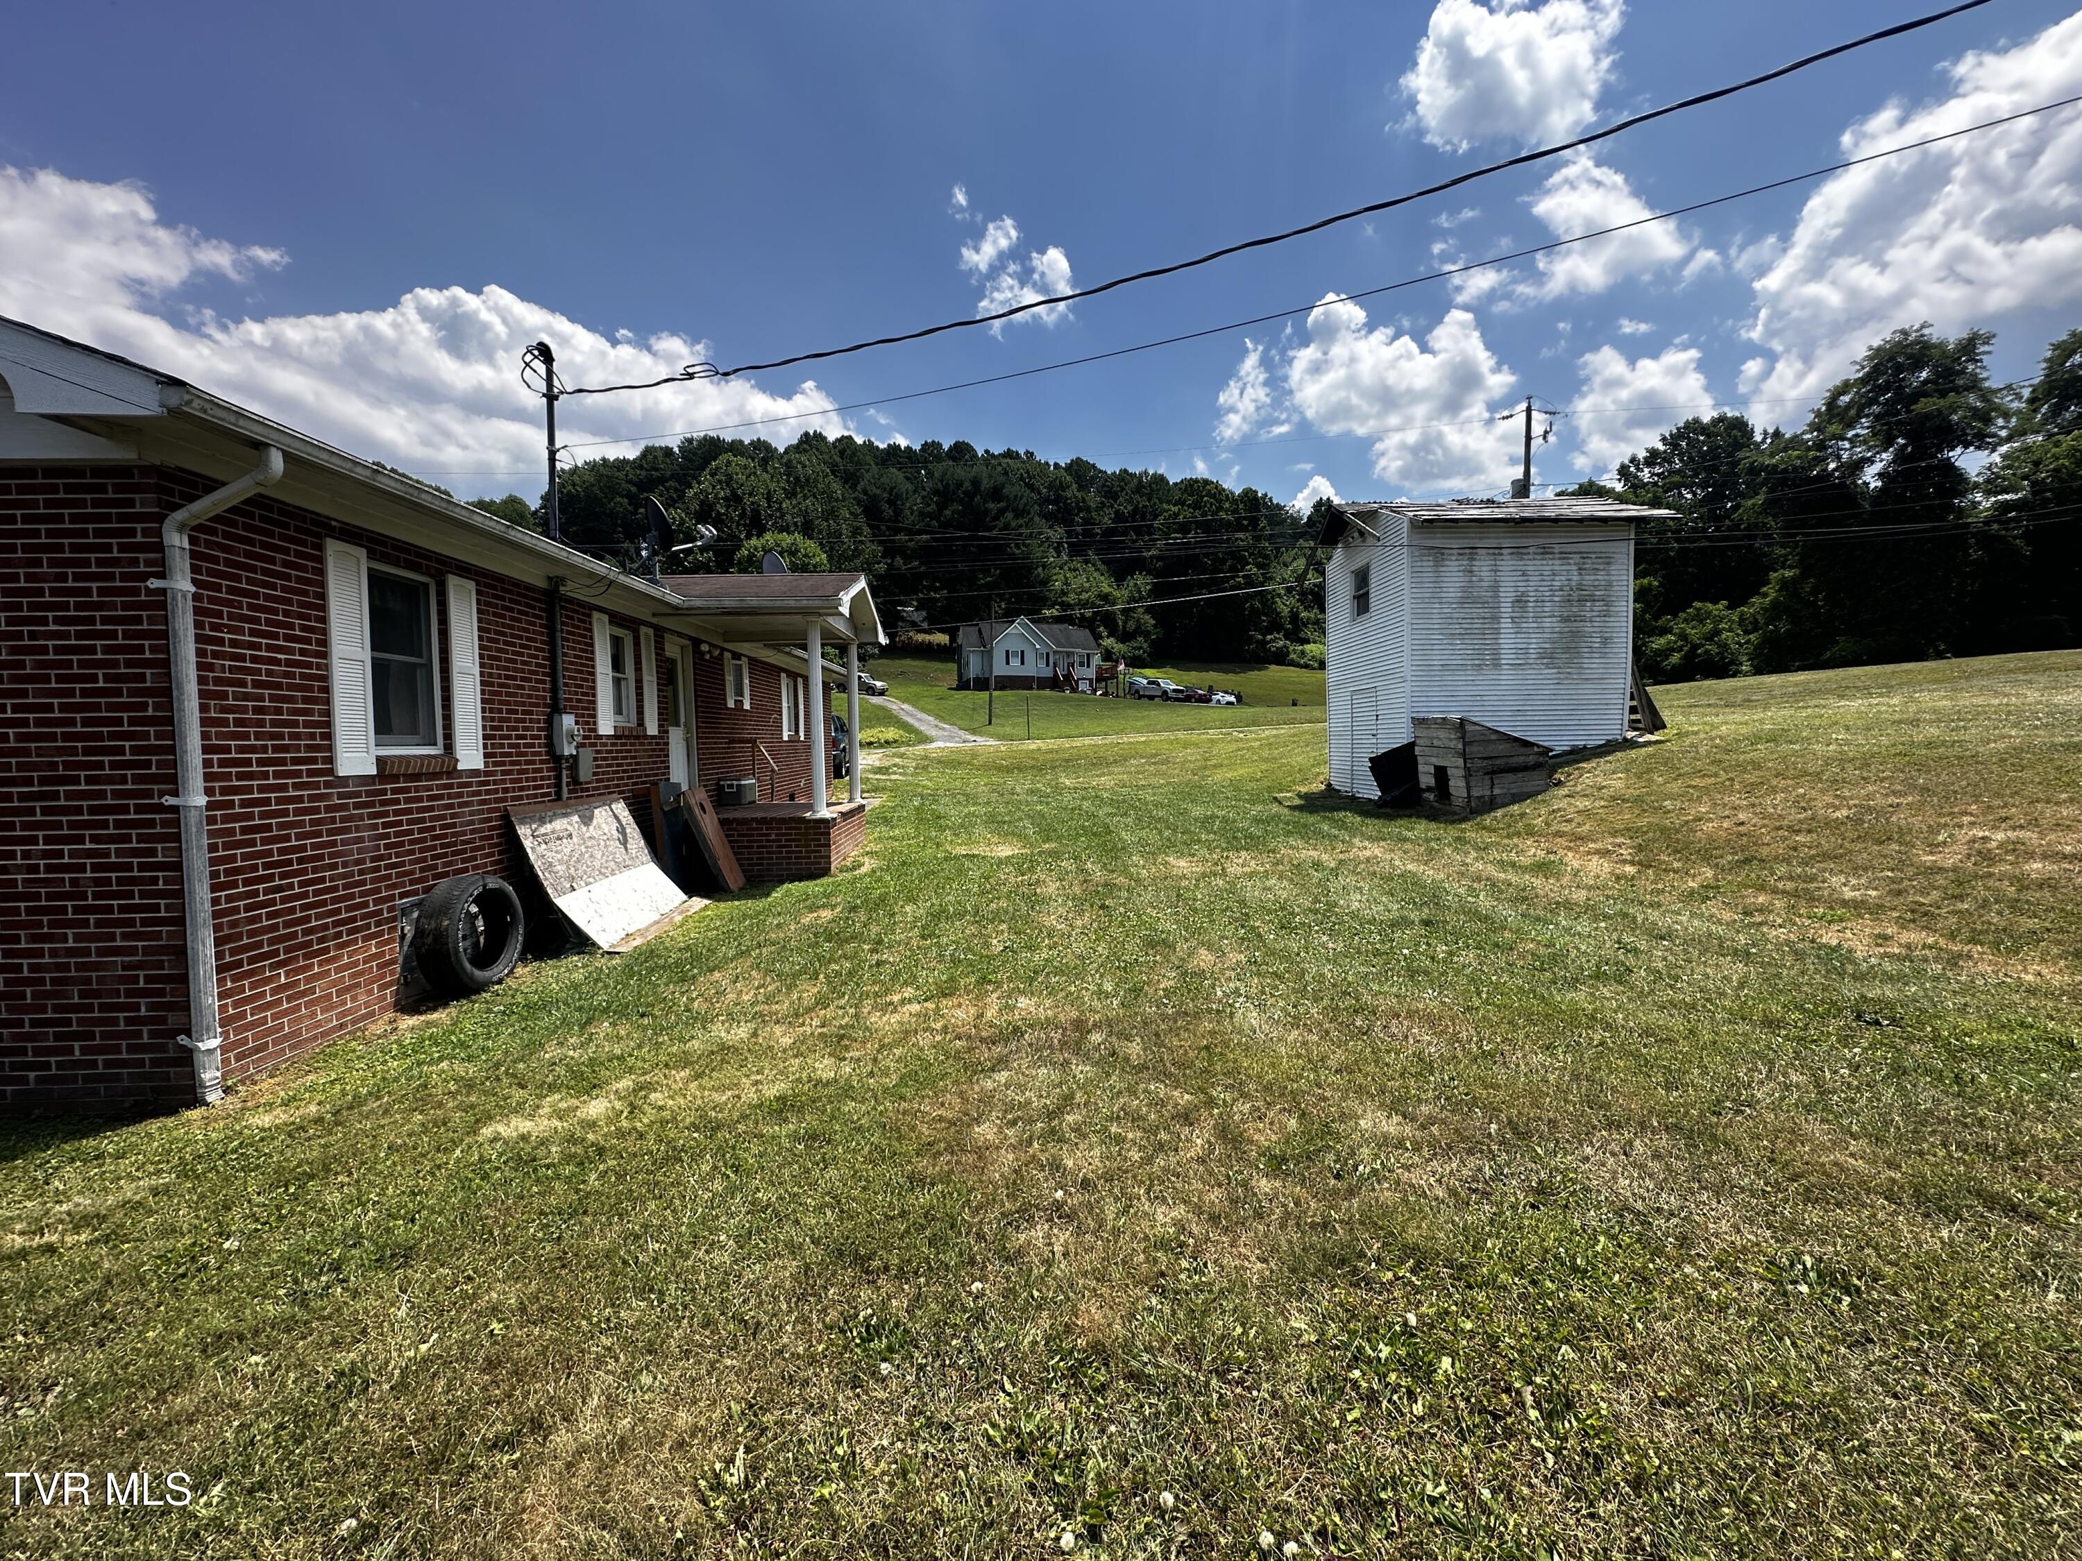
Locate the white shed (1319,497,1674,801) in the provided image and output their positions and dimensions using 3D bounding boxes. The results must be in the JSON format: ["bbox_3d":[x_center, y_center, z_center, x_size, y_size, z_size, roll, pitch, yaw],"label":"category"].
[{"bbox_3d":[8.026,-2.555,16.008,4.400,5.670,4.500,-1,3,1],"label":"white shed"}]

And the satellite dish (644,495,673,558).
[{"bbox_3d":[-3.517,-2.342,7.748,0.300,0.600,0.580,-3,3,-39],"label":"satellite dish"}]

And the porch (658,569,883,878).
[{"bbox_3d":[-3.209,-0.710,10.193,2.204,3.485,2.973,-1,3,-2],"label":"porch"}]

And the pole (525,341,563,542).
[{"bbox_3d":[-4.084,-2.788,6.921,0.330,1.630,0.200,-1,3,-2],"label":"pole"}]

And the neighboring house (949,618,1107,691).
[{"bbox_3d":[-1.202,-12.425,83.000,13.000,7.000,9.500,-1,3,-12],"label":"neighboring house"}]

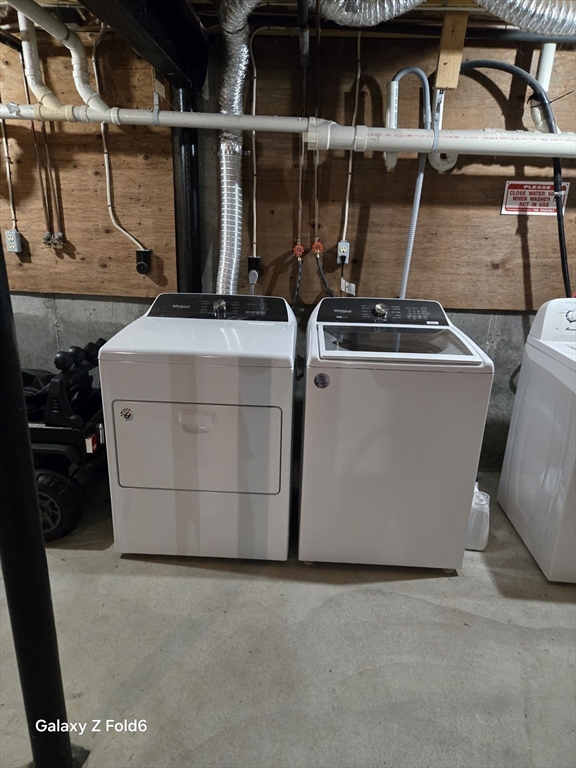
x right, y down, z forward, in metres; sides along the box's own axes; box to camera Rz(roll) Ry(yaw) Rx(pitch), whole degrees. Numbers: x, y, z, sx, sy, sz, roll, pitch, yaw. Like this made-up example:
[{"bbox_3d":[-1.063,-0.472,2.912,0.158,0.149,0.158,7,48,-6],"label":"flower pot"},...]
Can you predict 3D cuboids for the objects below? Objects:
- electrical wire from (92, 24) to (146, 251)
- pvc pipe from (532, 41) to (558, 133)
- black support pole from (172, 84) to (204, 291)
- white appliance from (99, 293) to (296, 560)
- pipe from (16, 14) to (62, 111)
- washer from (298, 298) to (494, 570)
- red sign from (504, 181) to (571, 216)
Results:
[{"bbox_3d":[-0.826,-1.175,2.501,0.200,1.000,0.035,2,18,1],"label":"electrical wire"},{"bbox_3d":[1.089,-1.235,2.135,0.115,0.340,0.070,2,18,1],"label":"pvc pipe"},{"bbox_3d":[-0.509,-0.467,2.740,0.090,2.000,0.090,2,18,1],"label":"black support pole"},{"bbox_3d":[-0.343,0.157,2.368,0.740,1.050,0.700,2,18,1],"label":"white appliance"},{"bbox_3d":[-1.040,-1.356,2.146,0.155,0.370,0.080,2,18,1],"label":"pipe"},{"bbox_3d":[0.421,0.185,2.353,0.700,1.050,0.700,2,18,1],"label":"washer"},{"bbox_3d":[1.222,-0.913,2.518,0.307,0.155,0.010,2,18,1],"label":"red sign"}]

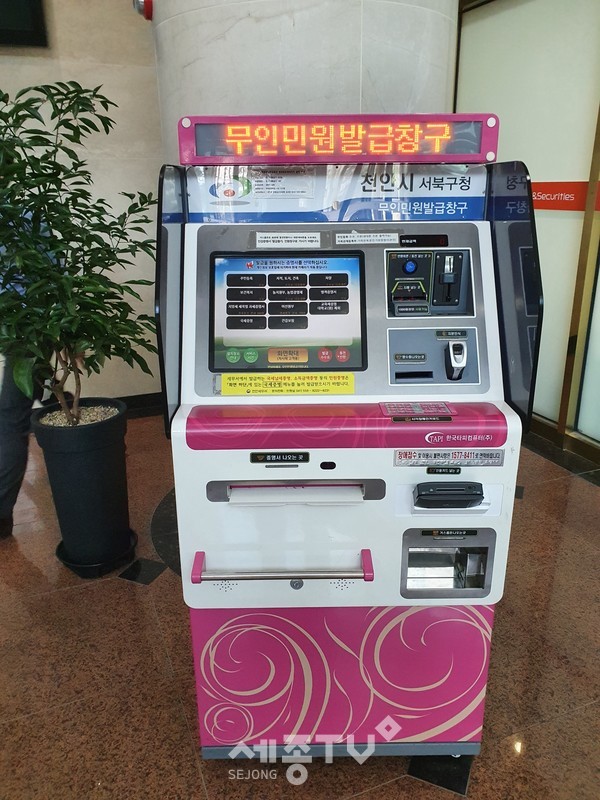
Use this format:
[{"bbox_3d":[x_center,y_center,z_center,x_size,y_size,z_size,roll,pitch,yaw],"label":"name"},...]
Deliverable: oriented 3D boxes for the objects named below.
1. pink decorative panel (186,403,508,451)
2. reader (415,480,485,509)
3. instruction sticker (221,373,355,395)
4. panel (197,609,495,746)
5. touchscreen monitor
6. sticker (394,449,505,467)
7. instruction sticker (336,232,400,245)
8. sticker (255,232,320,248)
[{"bbox_3d":[0.098,0.054,1.289,0.663,0.072,0.095,-1,18,0],"label":"pink decorative panel"},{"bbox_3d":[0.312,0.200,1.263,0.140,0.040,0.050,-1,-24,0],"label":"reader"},{"bbox_3d":[-0.027,-0.035,1.350,0.299,0.051,0.006,-1,-10,0],"label":"instruction sticker"},{"bbox_3d":[0.104,0.675,1.481,0.716,0.424,0.020,-1,18,0],"label":"panel"},{"bbox_3d":[-0.027,-0.202,1.391,0.360,0.290,0.030,-1,-10,0],"label":"touchscreen monitor"},{"bbox_3d":[0.314,0.122,1.262,0.232,0.038,0.006,-1,18,0],"label":"sticker"},{"bbox_3d":[0.160,-0.378,1.409,0.148,0.026,0.006,-1,-10,0],"label":"instruction sticker"},{"bbox_3d":[-0.027,-0.374,1.408,0.150,0.038,0.006,-1,-10,0],"label":"sticker"}]

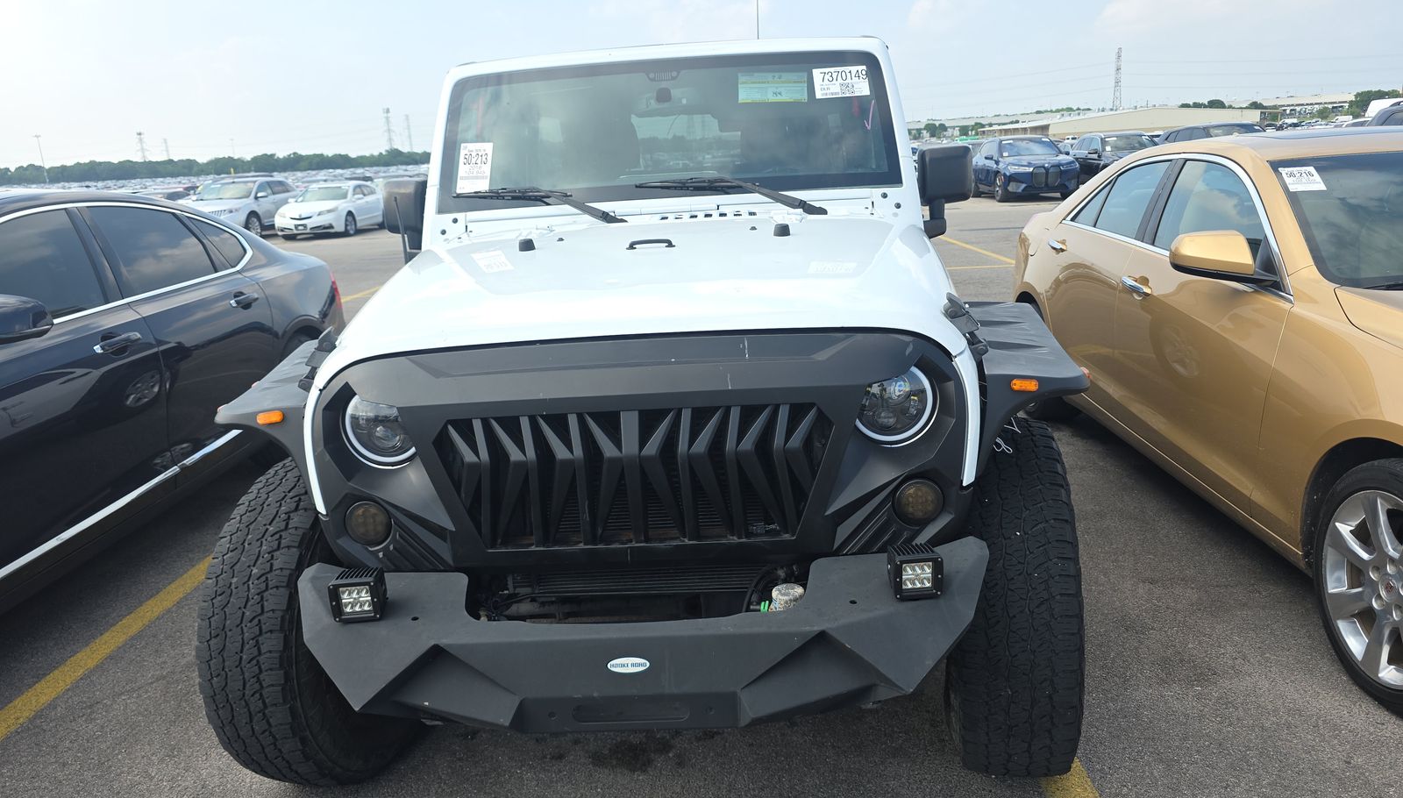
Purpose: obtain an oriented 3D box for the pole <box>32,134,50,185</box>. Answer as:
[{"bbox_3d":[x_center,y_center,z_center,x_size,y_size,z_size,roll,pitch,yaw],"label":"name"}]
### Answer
[{"bbox_3d":[-147.127,-52.534,208.236,1.700,12.000,0.500,-12,18,-32],"label":"pole"}]

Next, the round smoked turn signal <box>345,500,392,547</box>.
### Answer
[{"bbox_3d":[-0.705,0.262,1.975,0.100,0.100,0.055,-3,15,4],"label":"round smoked turn signal"}]

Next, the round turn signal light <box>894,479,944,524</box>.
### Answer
[{"bbox_3d":[0.445,0.213,1.910,0.100,0.100,0.055,-3,15,4],"label":"round turn signal light"}]

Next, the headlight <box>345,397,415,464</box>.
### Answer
[{"bbox_3d":[-0.603,0.044,1.785,0.165,0.165,0.090,-2,15,2],"label":"headlight"}]

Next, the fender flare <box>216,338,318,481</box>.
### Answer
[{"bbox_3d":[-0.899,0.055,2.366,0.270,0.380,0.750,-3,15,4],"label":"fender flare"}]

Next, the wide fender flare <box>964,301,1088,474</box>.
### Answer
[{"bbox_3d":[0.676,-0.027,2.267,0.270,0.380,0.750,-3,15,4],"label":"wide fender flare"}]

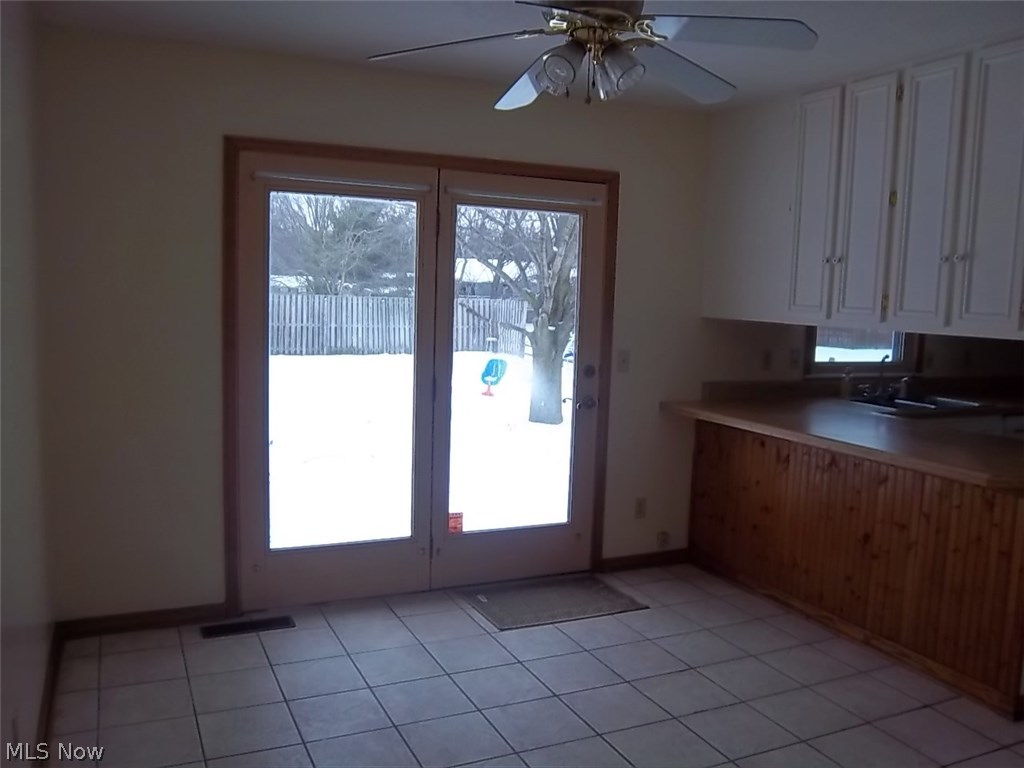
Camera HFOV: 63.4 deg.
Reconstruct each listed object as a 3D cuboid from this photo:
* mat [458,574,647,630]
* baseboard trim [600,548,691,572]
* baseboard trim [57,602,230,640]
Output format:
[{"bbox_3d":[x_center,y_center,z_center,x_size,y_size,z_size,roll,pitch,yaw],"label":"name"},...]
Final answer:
[{"bbox_3d":[0.193,1.045,3.988,0.745,0.012,0.500,-1,6,-25],"label":"mat"},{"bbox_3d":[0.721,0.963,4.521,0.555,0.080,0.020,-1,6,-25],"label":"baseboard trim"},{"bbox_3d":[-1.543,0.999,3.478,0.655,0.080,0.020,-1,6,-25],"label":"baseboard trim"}]

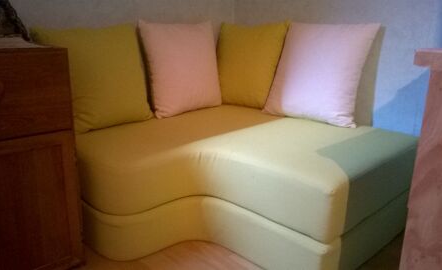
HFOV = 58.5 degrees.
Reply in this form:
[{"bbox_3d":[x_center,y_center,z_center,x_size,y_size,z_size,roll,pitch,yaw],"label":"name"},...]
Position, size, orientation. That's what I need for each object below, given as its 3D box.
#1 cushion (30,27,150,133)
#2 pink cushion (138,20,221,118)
[{"bbox_3d":[-0.583,-0.274,1.858,0.500,0.490,0.145,-14,12,-42],"label":"cushion"},{"bbox_3d":[-0.201,-0.378,2.194,0.490,0.500,0.145,-13,11,-39],"label":"pink cushion"}]

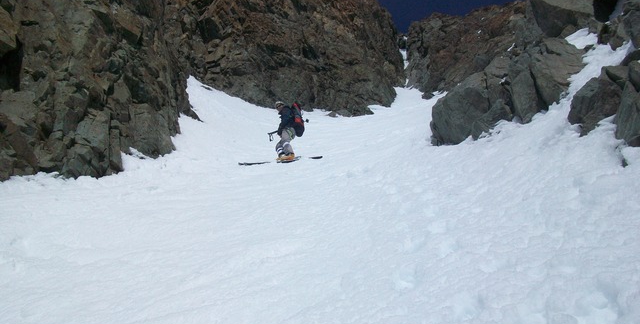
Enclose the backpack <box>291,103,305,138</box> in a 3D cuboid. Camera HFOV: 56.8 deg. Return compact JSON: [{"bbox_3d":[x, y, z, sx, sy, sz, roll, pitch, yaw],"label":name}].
[{"bbox_3d":[-0.495,-0.935,13.020,0.270,0.660,0.330,-2,-19,-27],"label":"backpack"}]

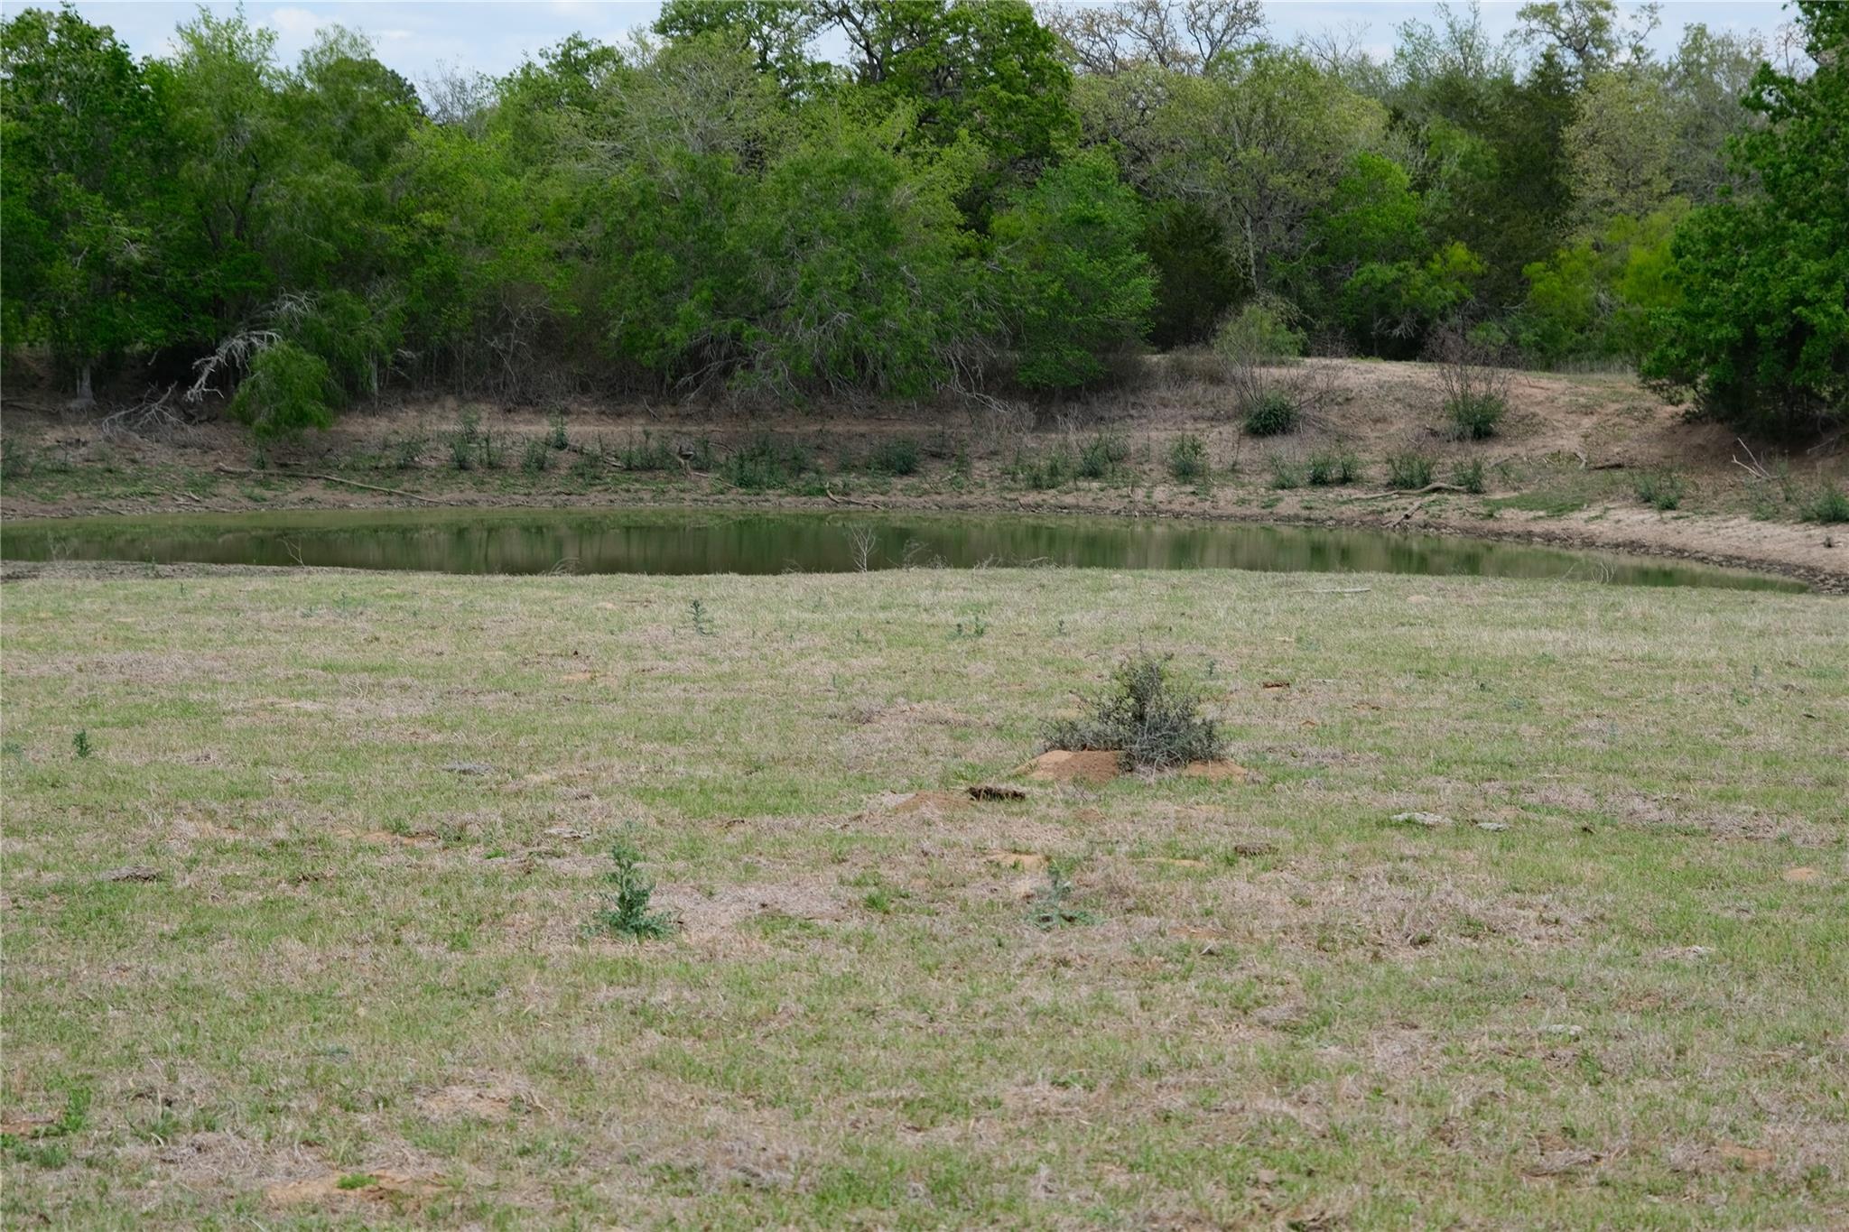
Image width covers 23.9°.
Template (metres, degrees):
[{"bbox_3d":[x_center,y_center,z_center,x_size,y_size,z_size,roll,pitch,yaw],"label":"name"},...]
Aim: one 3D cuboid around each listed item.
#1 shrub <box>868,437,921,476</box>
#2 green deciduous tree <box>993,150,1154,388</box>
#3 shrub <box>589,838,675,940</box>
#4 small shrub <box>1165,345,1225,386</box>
[{"bbox_3d":[-0.552,-2.908,79.500,0.973,0.711,0.827,1,3,0],"label":"shrub"},{"bbox_3d":[2.897,-6.711,85.000,3.122,4.755,2.966,1,3,0],"label":"green deciduous tree"},{"bbox_3d":[-0.851,0.795,12.700,0.252,0.276,0.230,0,4,-4],"label":"shrub"},{"bbox_3d":[5.163,-4.753,83.000,1.181,0.756,1.000,0,4,4],"label":"small shrub"}]

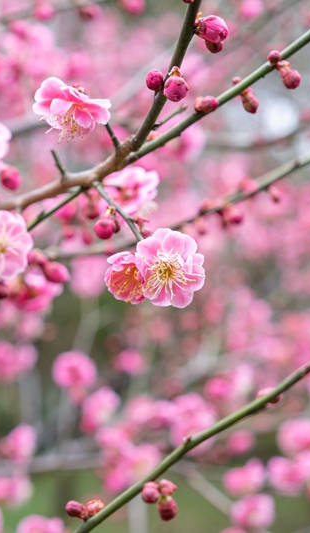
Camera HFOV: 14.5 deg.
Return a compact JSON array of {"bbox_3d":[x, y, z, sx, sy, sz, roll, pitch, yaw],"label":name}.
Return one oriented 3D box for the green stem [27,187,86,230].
[{"bbox_3d":[-0.037,-0.022,0.460,0.027,0.002,0.002,-37,0,3],"label":"green stem"}]

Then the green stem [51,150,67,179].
[{"bbox_3d":[-0.036,-0.038,0.450,0.002,0.010,0.002,-26,-6,0],"label":"green stem"}]

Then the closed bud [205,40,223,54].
[{"bbox_3d":[0.022,-0.082,0.455,0.007,0.007,0.007,-28,-12,0],"label":"closed bud"}]

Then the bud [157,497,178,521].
[{"bbox_3d":[0.005,0.094,0.475,0.008,0.009,0.008,-6,-6,0],"label":"bud"}]

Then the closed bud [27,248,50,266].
[{"bbox_3d":[-0.049,-0.004,0.510,0.009,0.007,0.007,39,0,12],"label":"closed bud"}]

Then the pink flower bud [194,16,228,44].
[{"bbox_3d":[0.020,-0.082,0.425,0.011,0.009,0.009,15,0,15],"label":"pink flower bud"}]

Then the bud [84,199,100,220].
[{"bbox_3d":[-0.025,-0.022,0.475,0.005,0.008,0.005,-6,0,0],"label":"bud"}]

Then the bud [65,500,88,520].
[{"bbox_3d":[-0.028,0.088,0.440,0.008,0.006,0.006,22,0,-6],"label":"bud"}]

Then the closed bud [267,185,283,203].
[{"bbox_3d":[0.057,-0.035,0.580,0.006,0.009,0.006,-24,0,0],"label":"closed bud"}]

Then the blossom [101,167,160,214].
[{"bbox_3d":[-0.010,-0.035,0.555,0.025,0.023,0.014,0,-24,33],"label":"blossom"}]

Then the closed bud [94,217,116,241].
[{"bbox_3d":[-0.019,-0.014,0.455,0.008,0.009,0.008,7,-30,0],"label":"closed bud"}]

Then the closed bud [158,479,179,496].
[{"bbox_3d":[0.004,0.080,0.440,0.007,0.006,0.006,13,0,12],"label":"closed bud"}]

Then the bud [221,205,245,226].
[{"bbox_3d":[0.034,-0.022,0.530,0.008,0.009,0.008,-36,-18,0],"label":"bud"}]

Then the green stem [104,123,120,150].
[{"bbox_3d":[-0.017,-0.052,0.485,0.002,0.011,0.002,-25,0,0],"label":"green stem"}]

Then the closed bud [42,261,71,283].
[{"bbox_3d":[-0.038,0.002,0.480,0.011,0.008,0.008,25,0,18],"label":"closed bud"}]

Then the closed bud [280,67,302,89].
[{"bbox_3d":[0.050,-0.070,0.455,0.007,0.009,0.007,-36,-18,0],"label":"closed bud"}]

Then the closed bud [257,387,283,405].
[{"bbox_3d":[0.042,0.047,0.448,0.009,0.006,0.006,21,0,-12],"label":"closed bud"}]

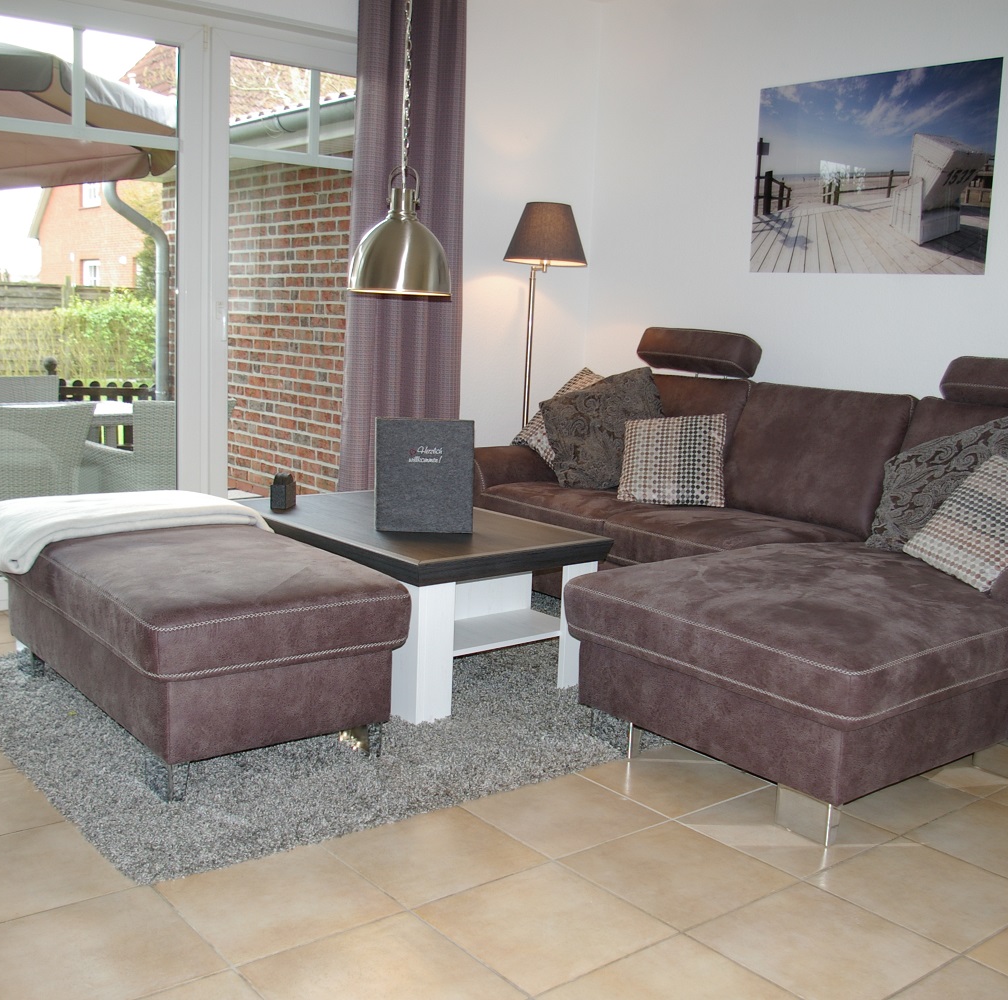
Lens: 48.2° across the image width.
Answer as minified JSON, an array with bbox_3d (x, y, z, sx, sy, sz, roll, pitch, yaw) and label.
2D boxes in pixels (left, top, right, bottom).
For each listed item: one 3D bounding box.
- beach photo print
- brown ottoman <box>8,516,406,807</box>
[{"bbox_3d":[1.315,-1.189,4.135,0.021,0.708,0.992,-5,11,-39],"label":"beach photo print"},{"bbox_3d":[-0.851,0.330,3.013,0.646,0.431,1.224,-5,11,-39],"label":"brown ottoman"}]

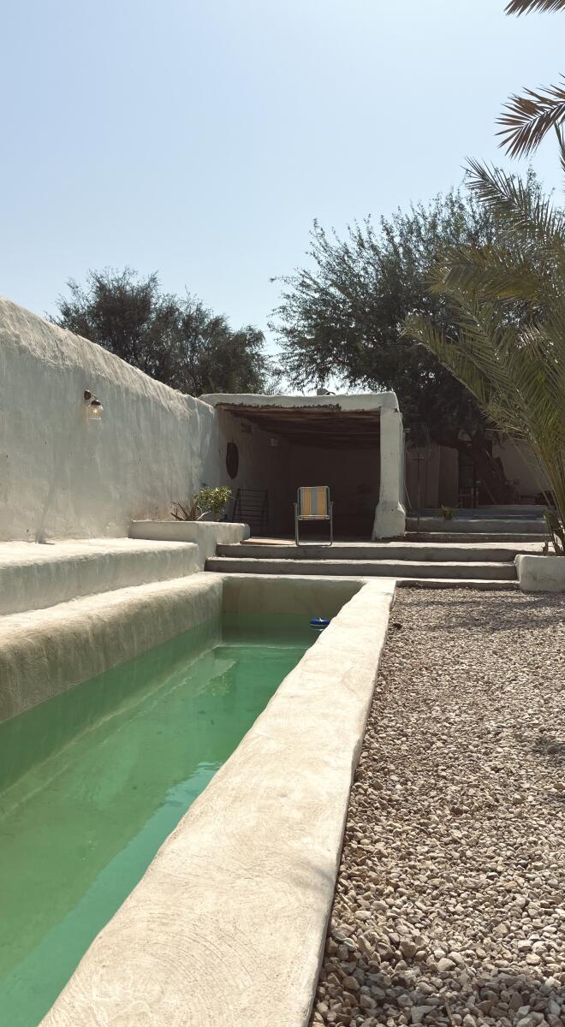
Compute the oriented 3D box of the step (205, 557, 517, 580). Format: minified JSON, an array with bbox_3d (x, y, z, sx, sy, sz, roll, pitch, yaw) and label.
[{"bbox_3d":[0.930,0.667,9.420,3.650,0.150,0.800,0,-1,15],"label":"step"}]

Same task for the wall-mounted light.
[{"bbox_3d":[-2.090,-1.190,8.500,0.210,0.340,0.150,0,-1,9],"label":"wall-mounted light"}]

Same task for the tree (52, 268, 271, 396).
[{"bbox_3d":[-3.800,-3.700,24.000,7.200,8.000,6.800,0,-1,0],"label":"tree"}]

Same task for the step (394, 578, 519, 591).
[{"bbox_3d":[1.890,0.773,8.320,1.300,0.090,0.400,0,-1,15],"label":"step"}]

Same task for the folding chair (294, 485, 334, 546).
[{"bbox_3d":[0.420,0.035,10.450,0.530,0.790,0.540,0,-1,4],"label":"folding chair"}]

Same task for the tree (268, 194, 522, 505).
[{"bbox_3d":[2.900,-3.700,17.300,6.400,7.400,6.200,0,-1,0],"label":"tree"}]

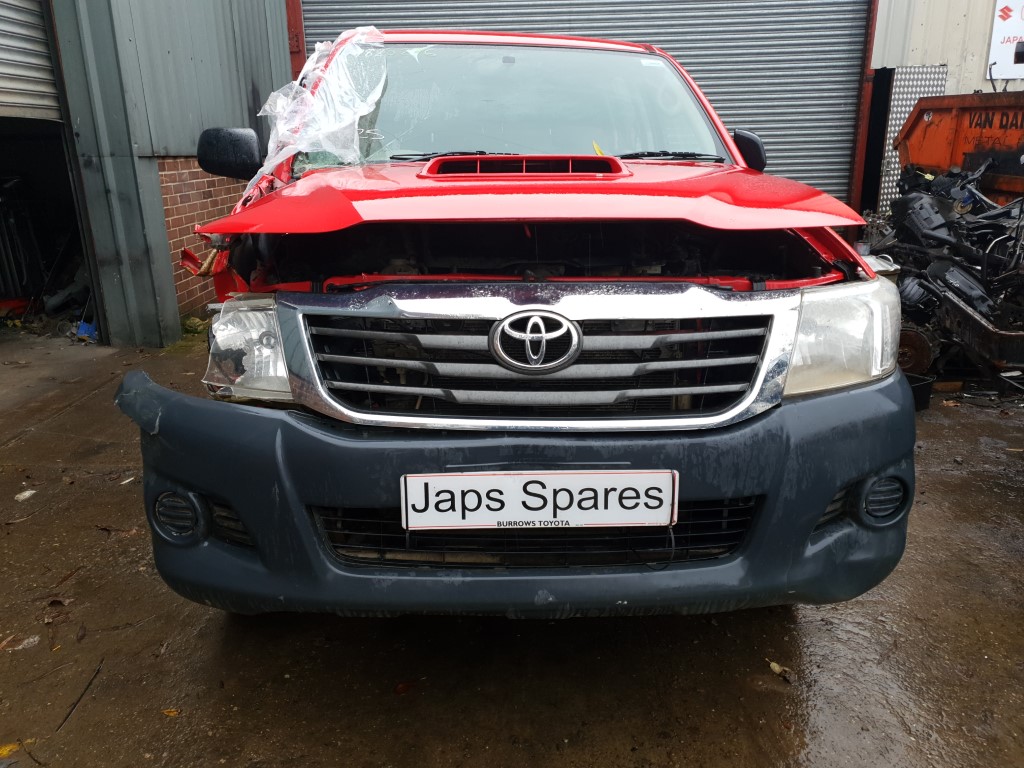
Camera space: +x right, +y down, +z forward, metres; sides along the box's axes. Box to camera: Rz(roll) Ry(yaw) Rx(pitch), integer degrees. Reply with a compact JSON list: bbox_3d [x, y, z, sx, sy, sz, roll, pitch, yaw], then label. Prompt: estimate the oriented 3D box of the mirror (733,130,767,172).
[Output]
[{"bbox_3d":[0.879,-0.855,2.841,0.125,0.190,0.220,4,18,14],"label":"mirror"}]

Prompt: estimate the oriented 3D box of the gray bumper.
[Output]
[{"bbox_3d":[0.032,0.198,1.668,1.835,0.430,0.480,-1,17,-2],"label":"gray bumper"}]

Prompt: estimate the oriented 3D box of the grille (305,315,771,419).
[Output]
[{"bbox_3d":[0.057,-0.050,1.492,0.925,0.192,0.150,-1,17,-2],"label":"grille"}]

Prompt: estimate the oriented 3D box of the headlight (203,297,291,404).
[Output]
[{"bbox_3d":[-0.555,-0.086,1.587,0.250,0.207,0.260,-1,17,-2],"label":"headlight"}]

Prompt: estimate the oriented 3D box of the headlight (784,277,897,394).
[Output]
[{"bbox_3d":[0.729,-0.124,1.675,0.355,0.212,0.330,-1,17,-2],"label":"headlight"}]

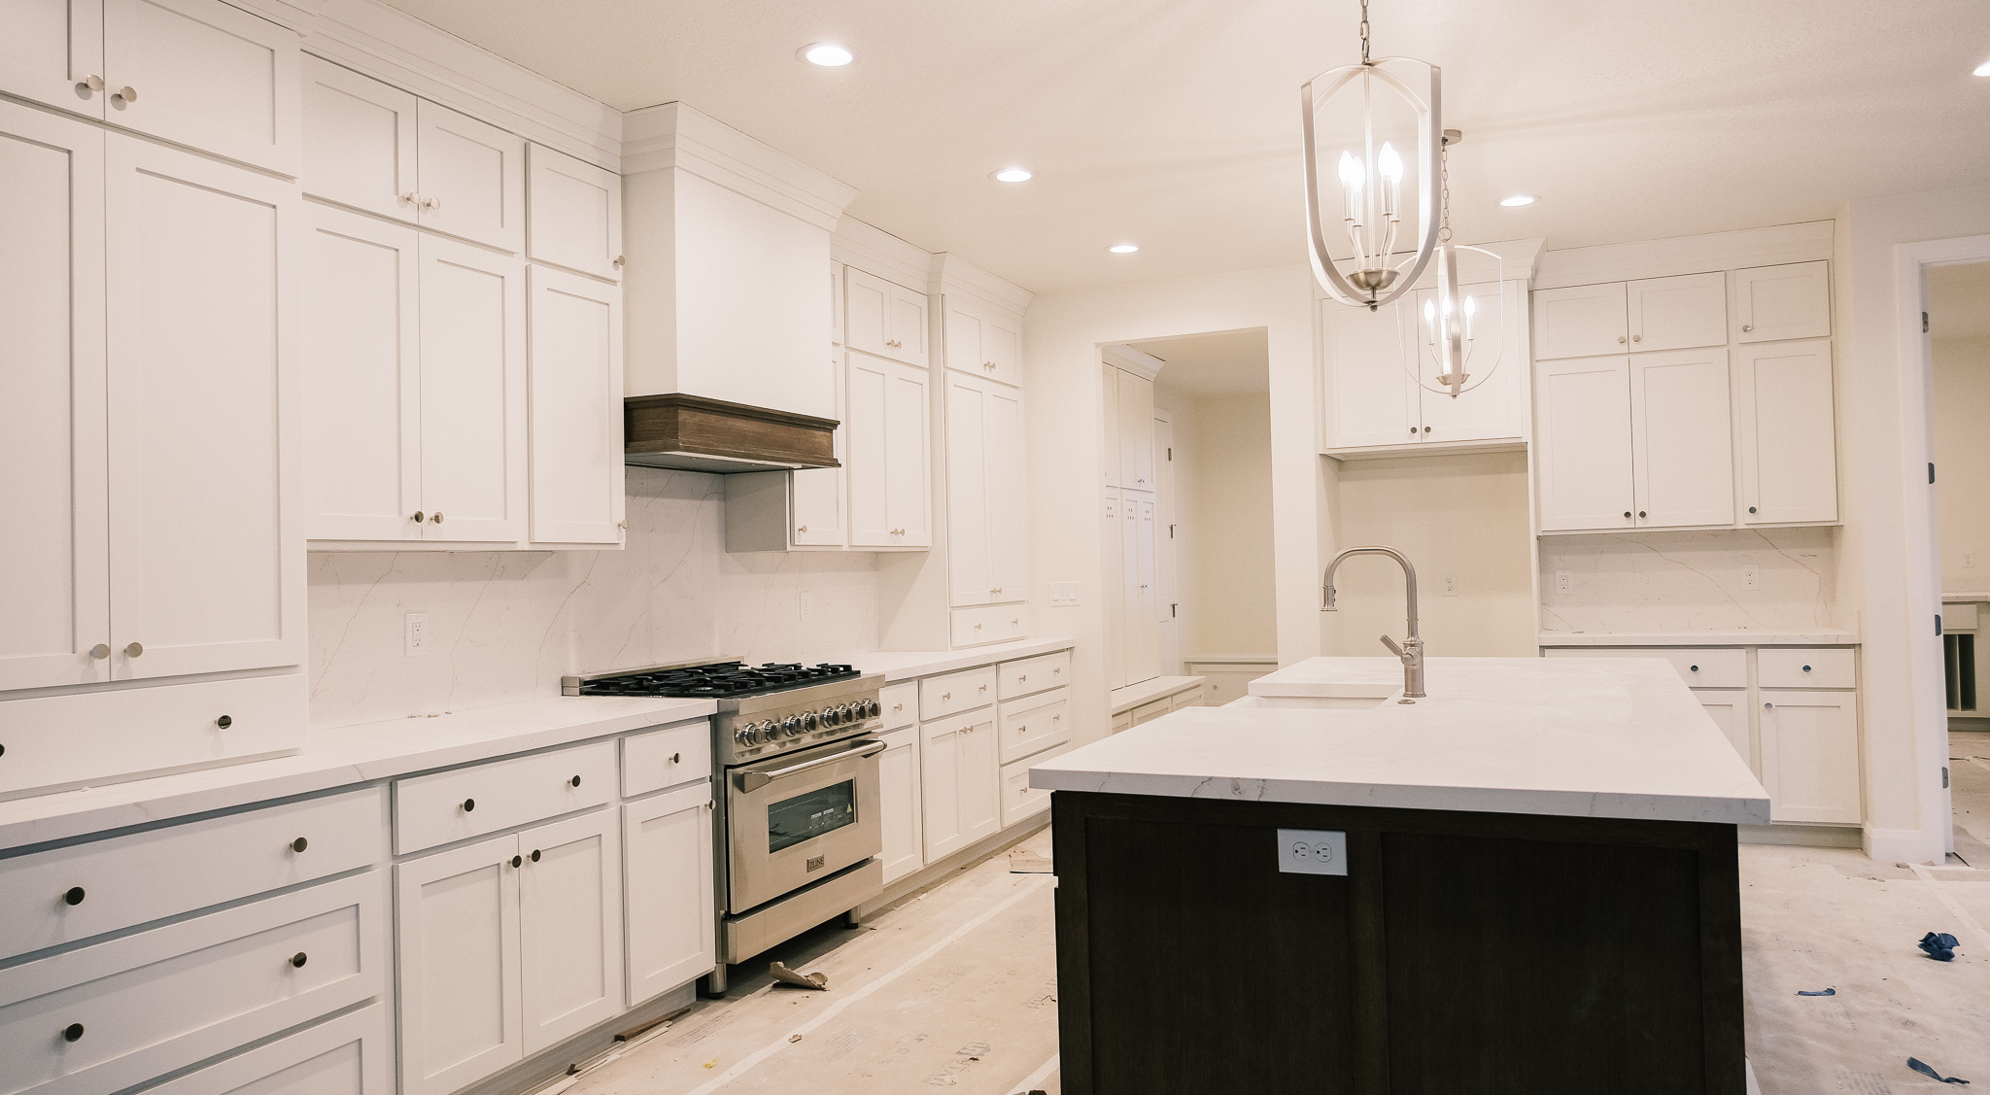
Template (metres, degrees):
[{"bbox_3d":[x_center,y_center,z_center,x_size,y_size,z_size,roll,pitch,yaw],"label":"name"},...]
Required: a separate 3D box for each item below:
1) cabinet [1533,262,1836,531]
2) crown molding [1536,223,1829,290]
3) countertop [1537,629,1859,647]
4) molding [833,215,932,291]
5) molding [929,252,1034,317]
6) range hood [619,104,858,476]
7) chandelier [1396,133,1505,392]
[{"bbox_3d":[3.240,-0.672,6.029,1.240,1.175,0.330,-2,-1,25],"label":"cabinet"},{"bbox_3d":[3.170,-1.353,5.926,1.251,0.167,0.109,-2,-1,25],"label":"crown molding"},{"bbox_3d":[3.223,0.415,5.921,1.245,0.037,0.678,-2,-1,25],"label":"countertop"},{"bbox_3d":[-0.539,-1.265,5.398,0.104,0.167,1.125,-2,-1,25],"label":"molding"},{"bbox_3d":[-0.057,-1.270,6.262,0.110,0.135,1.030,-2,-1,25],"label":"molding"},{"bbox_3d":[-1.004,-0.821,4.473,0.622,1.062,1.077,-2,-1,25],"label":"range hood"},{"bbox_3d":[1.551,-0.967,4.333,0.360,0.907,0.360,-2,-1,20],"label":"chandelier"}]

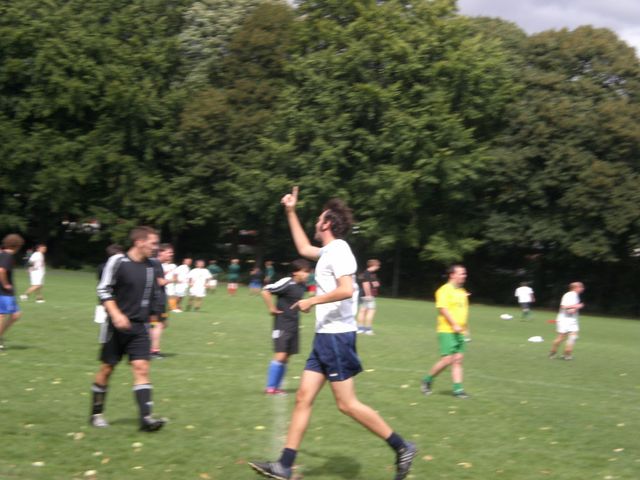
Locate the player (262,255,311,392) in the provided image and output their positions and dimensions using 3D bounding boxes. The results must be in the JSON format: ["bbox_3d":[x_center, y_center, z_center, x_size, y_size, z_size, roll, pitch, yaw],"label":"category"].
[{"bbox_3d":[-0.421,1.026,25.000,0.480,1.580,0.550,4,-1,28],"label":"player"}]

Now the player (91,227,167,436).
[{"bbox_3d":[-1.663,0.768,18.300,0.520,1.750,0.540,3,-1,41],"label":"player"}]

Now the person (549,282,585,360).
[{"bbox_3d":[5.425,1.786,46.200,0.660,1.690,0.500,4,-1,18],"label":"person"}]

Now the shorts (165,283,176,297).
[{"bbox_3d":[-4.610,1.527,65.000,0.340,0.430,0.380,4,-1,26],"label":"shorts"}]

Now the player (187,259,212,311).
[{"bbox_3d":[-3.867,1.462,68.500,0.680,1.640,0.420,4,-1,-9],"label":"player"}]

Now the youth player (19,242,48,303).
[{"bbox_3d":[-8.496,0.964,62.500,0.700,1.720,0.500,4,-1,12],"label":"youth player"}]

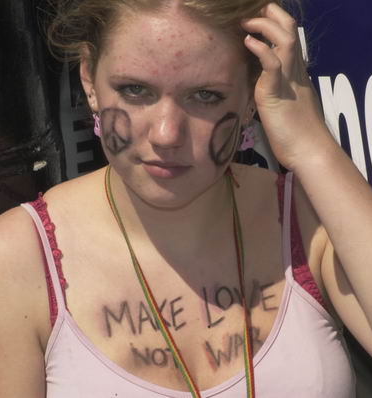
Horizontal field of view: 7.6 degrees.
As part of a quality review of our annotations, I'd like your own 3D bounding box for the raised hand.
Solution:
[{"bbox_3d":[0.095,-0.106,2.620,0.065,0.158,0.085,-12,-2,16],"label":"raised hand"}]

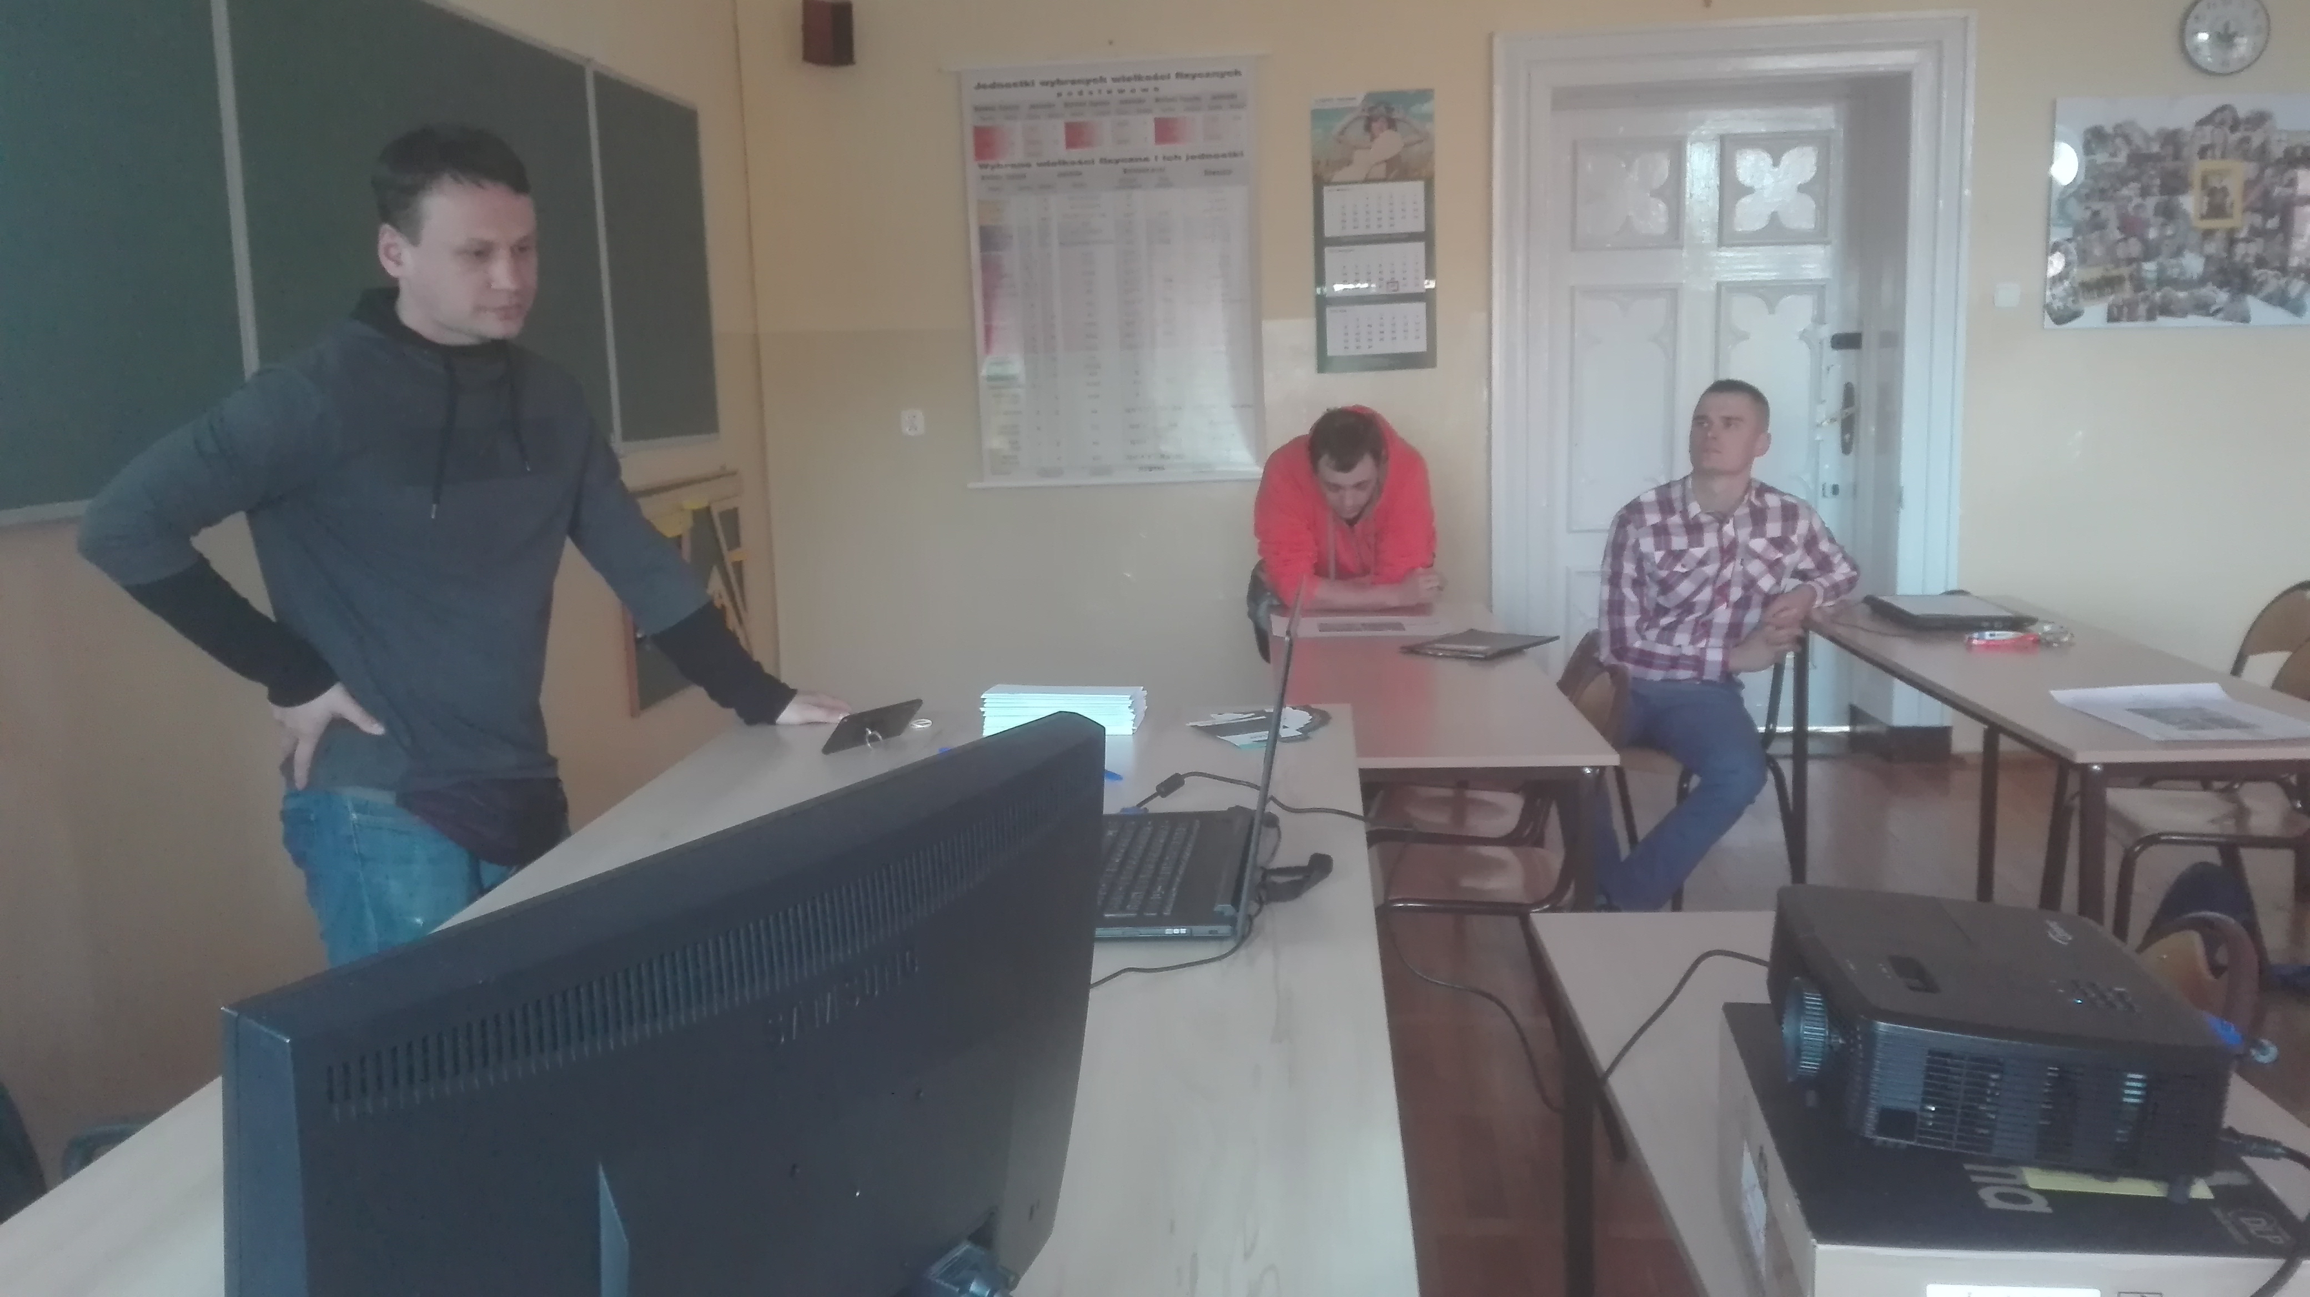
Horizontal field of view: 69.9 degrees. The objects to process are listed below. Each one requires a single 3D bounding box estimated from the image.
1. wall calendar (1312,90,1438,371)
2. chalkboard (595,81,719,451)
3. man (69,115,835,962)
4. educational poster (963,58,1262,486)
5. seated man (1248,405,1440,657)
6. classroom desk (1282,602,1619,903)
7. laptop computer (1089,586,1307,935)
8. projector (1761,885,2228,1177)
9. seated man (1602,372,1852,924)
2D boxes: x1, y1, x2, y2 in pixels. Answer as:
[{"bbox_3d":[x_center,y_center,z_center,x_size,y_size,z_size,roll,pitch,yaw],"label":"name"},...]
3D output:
[{"bbox_3d":[0.739,-1.391,5.533,0.404,0.908,0.020,-1,10,6],"label":"wall calendar"},{"bbox_3d":[-1.434,-1.103,4.818,0.030,0.997,0.784,-1,10,6],"label":"chalkboard"},{"bbox_3d":[-0.796,0.216,2.040,0.440,1.670,0.800,5,12,36],"label":"man"},{"bbox_3d":[-0.143,-1.270,5.633,1.003,1.392,0.030,-1,10,6],"label":"educational poster"},{"bbox_3d":[0.493,0.001,4.314,0.520,1.269,0.750,0,10,8],"label":"seated man"},{"bbox_3d":[0.517,0.409,3.408,0.531,0.765,1.632,-1,10,6],"label":"classroom desk"},{"bbox_3d":[-0.013,0.091,1.583,0.300,0.262,0.375,-1,10,6],"label":"laptop computer"},{"bbox_3d":[0.542,0.242,1.098,0.212,0.092,0.265,3,10,9],"label":"projector"},{"bbox_3d":[1.275,0.058,3.729,0.580,1.310,0.620,0,10,11],"label":"seated man"}]

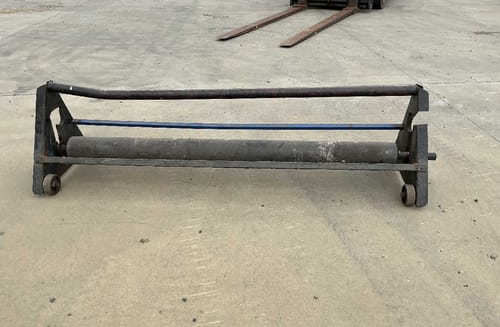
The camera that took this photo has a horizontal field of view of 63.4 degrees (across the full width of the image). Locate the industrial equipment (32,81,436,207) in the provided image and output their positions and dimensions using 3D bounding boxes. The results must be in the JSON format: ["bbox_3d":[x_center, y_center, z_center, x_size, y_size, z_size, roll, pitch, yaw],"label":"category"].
[{"bbox_3d":[-0.118,-0.196,2.517,2.404,0.603,0.635,1,30,5],"label":"industrial equipment"}]

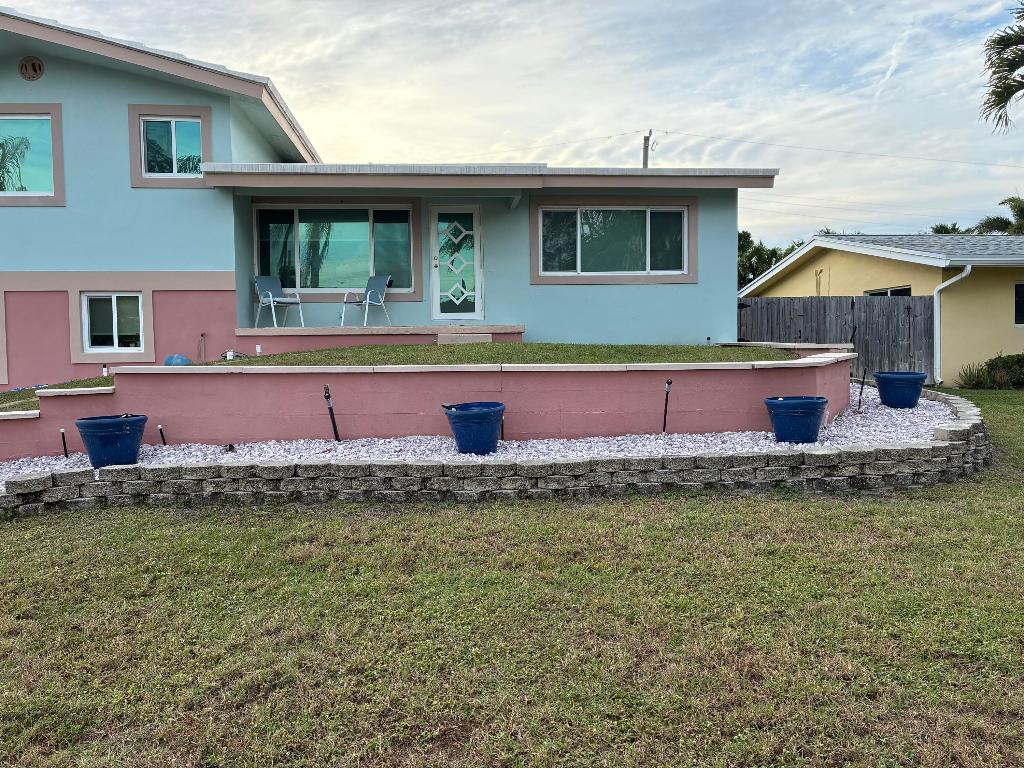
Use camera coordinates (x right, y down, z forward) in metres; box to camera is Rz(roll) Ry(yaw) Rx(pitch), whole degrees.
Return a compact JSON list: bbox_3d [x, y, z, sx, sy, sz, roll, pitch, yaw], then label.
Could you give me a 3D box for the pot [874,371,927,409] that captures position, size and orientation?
[{"bbox_3d":[4.260,0.073,8.440,0.525,0.380,0.525,-1,3,0],"label":"pot"}]

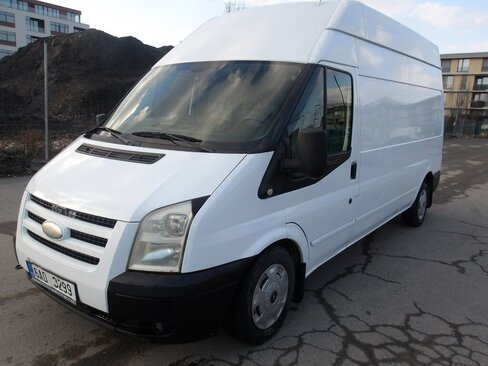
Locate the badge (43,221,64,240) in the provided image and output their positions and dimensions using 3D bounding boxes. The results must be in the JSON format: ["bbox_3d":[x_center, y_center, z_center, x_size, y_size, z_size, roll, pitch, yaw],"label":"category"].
[{"bbox_3d":[-1.086,0.268,2.163,0.200,0.100,0.025,9,-1,37],"label":"badge"}]

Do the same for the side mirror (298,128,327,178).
[{"bbox_3d":[0.404,-0.170,2.224,0.190,0.300,0.130,9,13,37],"label":"side mirror"}]

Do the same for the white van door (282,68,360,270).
[{"bbox_3d":[0.554,-0.138,2.713,0.210,1.520,1.090,9,13,37],"label":"white van door"}]

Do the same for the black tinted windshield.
[{"bbox_3d":[-0.373,-0.572,2.918,1.660,0.200,0.960,9,56,37],"label":"black tinted windshield"}]

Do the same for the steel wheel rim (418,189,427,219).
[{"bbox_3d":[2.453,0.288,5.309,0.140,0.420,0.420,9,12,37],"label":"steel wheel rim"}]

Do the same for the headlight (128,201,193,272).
[{"bbox_3d":[-0.405,0.269,1.957,0.340,0.400,0.310,5,11,20],"label":"headlight"}]

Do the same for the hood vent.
[{"bbox_3d":[-0.883,-0.201,2.611,0.840,0.035,0.150,9,27,37],"label":"hood vent"}]

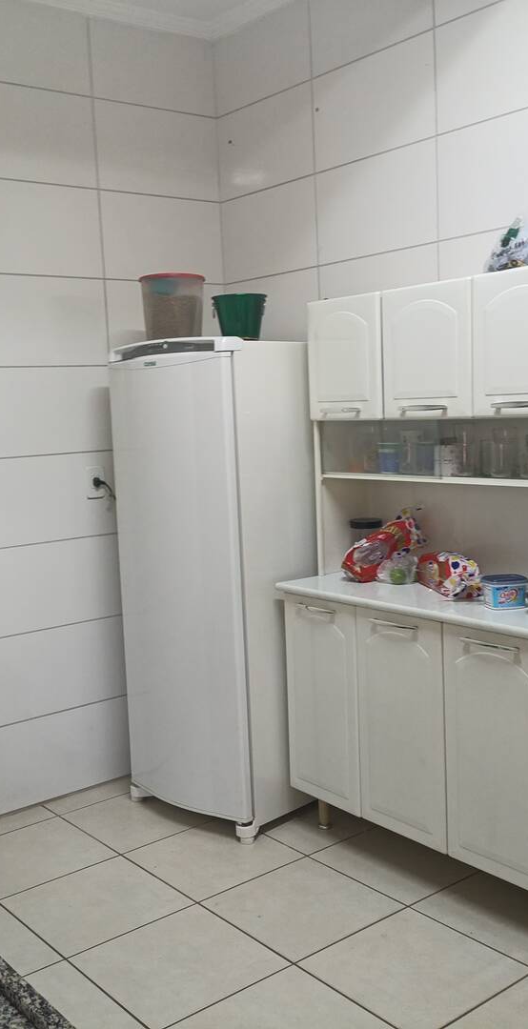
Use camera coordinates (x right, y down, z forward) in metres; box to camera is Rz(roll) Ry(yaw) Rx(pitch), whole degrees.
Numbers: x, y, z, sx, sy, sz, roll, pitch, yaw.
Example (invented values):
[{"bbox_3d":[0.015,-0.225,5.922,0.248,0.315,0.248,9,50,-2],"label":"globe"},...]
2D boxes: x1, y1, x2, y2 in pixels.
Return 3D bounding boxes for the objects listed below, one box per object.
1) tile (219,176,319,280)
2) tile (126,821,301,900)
[{"bbox_3d":[0.017,-1.084,3.799,0.010,0.320,0.564,-8,8,-39],"label":"tile"},{"bbox_3d":[-0.165,1.122,3.241,0.431,0.010,0.436,-8,8,-39],"label":"tile"}]

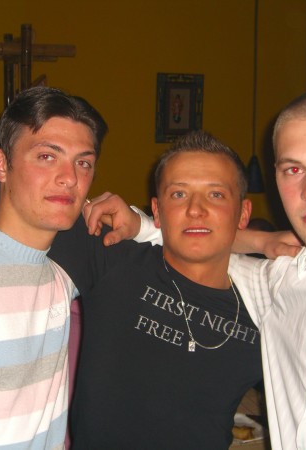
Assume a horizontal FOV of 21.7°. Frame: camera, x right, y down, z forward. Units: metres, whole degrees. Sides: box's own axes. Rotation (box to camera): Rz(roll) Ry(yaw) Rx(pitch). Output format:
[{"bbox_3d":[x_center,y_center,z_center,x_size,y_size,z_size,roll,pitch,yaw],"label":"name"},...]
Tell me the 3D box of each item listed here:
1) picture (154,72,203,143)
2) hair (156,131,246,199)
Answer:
[{"bbox_3d":[0.126,-0.542,3.700,0.223,0.322,0.025,0,5,-9],"label":"picture"},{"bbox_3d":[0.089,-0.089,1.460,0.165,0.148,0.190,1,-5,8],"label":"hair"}]

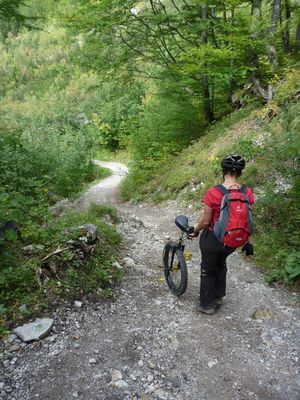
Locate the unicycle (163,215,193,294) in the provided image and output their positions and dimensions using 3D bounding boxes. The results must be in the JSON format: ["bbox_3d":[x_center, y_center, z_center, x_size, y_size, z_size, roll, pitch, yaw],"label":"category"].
[{"bbox_3d":[0.300,0.635,3.500,0.380,0.950,0.710,-7,16,-25],"label":"unicycle"}]

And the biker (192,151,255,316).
[{"bbox_3d":[0.715,0.375,3.240,0.580,1.640,0.550,-3,14,-14],"label":"biker"}]

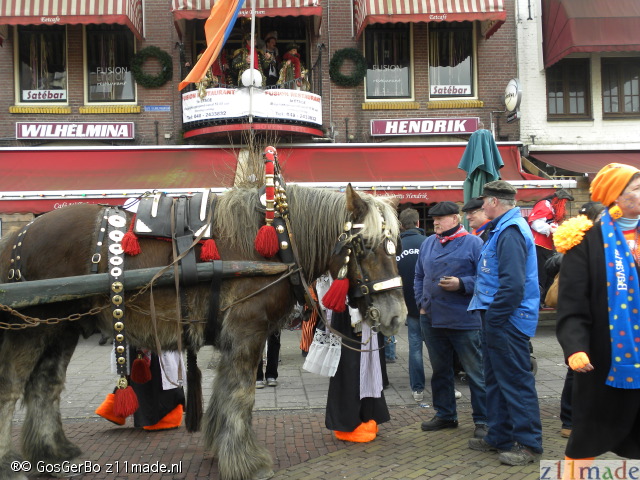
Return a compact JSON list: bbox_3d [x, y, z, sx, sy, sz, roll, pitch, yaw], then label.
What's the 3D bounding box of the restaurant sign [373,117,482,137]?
[{"bbox_3d":[2.263,-2.436,14.819,2.377,0.347,0.180,-1,-2,-4],"label":"restaurant sign"}]

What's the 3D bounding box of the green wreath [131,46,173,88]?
[{"bbox_3d":[-3.551,-3.651,14.480,0.881,0.881,0.150,-1,-2,-4],"label":"green wreath"}]

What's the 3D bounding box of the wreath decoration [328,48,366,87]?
[{"bbox_3d":[0.611,-3.729,14.796,0.825,0.825,0.150,-1,-2,-4],"label":"wreath decoration"}]

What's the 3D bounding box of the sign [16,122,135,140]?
[{"bbox_3d":[-5.075,-2.265,14.262,2.381,0.358,0.180,-1,-2,-4],"label":"sign"}]

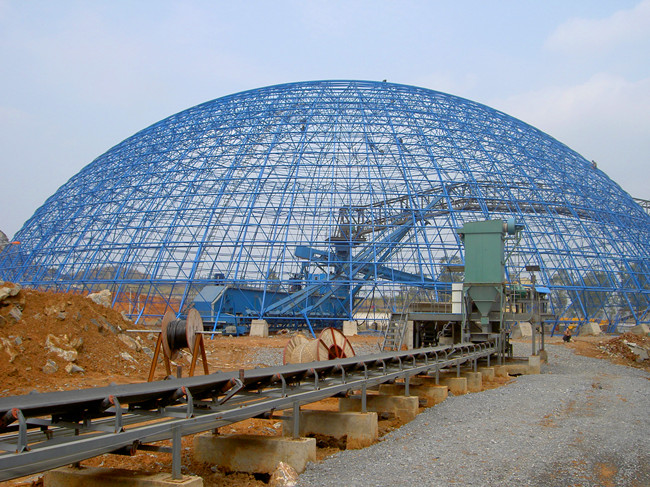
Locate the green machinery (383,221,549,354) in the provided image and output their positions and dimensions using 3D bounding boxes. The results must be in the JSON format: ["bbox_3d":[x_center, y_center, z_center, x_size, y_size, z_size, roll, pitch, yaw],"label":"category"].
[{"bbox_3d":[6.200,1.900,30.300,6.000,5.400,5.200,-2,-6,21],"label":"green machinery"}]

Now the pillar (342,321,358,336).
[{"bbox_3d":[2.000,6.640,57.000,1.120,1.200,1.250,1,-6,1],"label":"pillar"}]

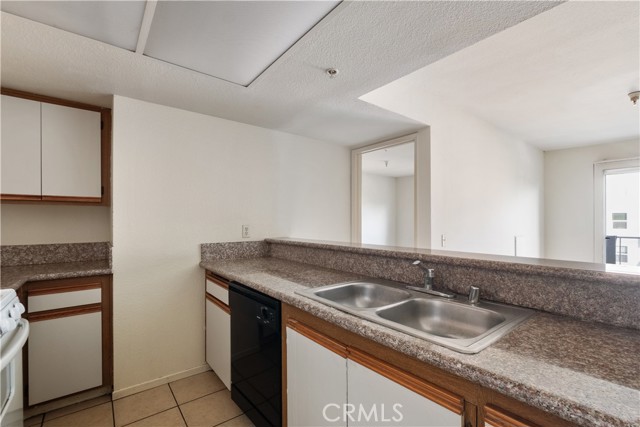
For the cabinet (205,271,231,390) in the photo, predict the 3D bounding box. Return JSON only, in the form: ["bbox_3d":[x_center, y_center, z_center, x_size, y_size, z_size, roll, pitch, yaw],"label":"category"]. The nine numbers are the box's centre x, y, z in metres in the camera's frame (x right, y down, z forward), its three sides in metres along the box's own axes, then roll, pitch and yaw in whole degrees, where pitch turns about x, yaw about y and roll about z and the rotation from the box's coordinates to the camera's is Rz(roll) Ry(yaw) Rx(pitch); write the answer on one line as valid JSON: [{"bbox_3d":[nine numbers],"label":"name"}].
[{"bbox_3d":[-0.556,0.853,2.232,0.600,0.765,0.565,1,-2,-40],"label":"cabinet"}]

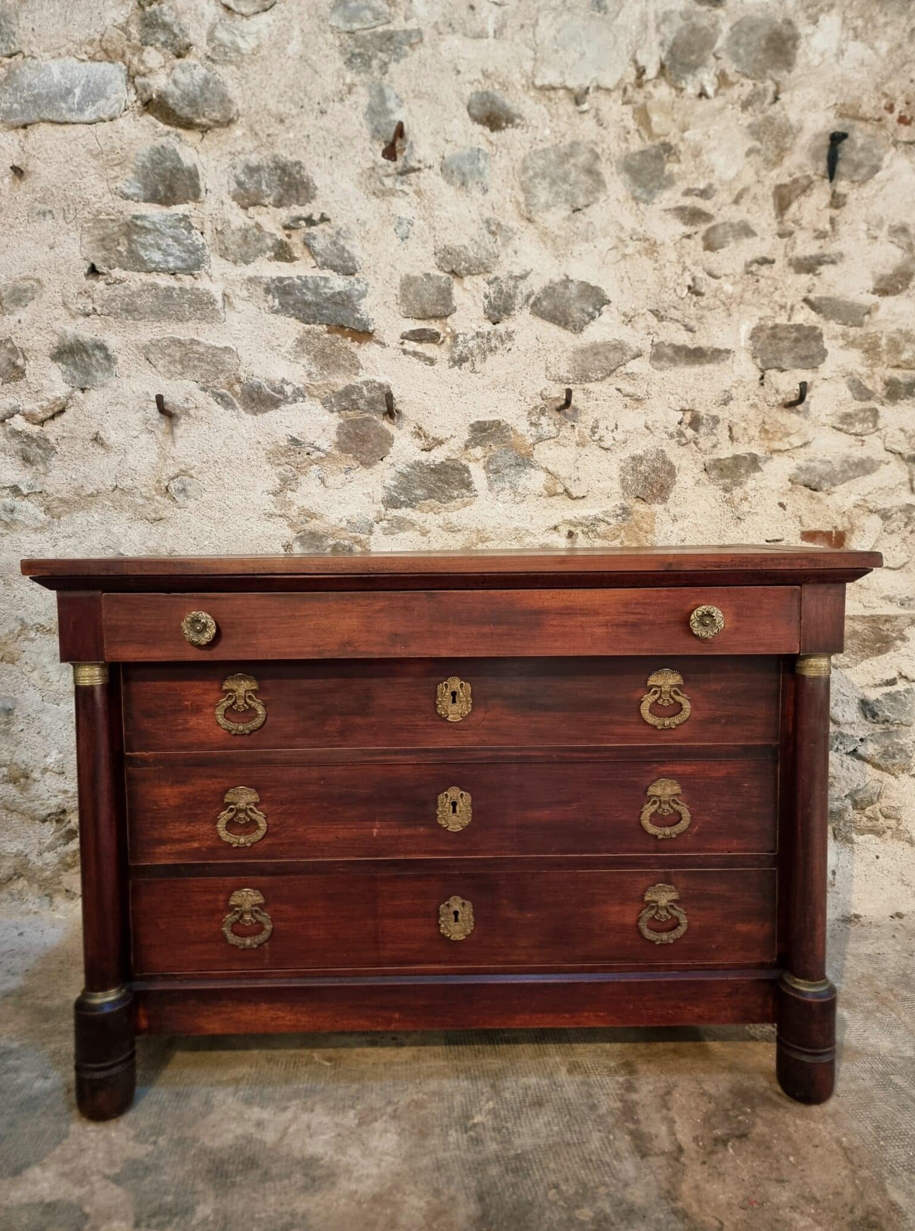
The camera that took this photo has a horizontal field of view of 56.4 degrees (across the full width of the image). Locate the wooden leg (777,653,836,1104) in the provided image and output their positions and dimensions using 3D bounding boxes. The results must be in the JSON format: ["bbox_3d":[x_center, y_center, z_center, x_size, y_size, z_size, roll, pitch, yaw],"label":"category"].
[{"bbox_3d":[0.565,0.422,1.376,0.089,0.731,0.089,-1,4,-1],"label":"wooden leg"}]

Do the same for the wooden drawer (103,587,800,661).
[{"bbox_3d":[-0.007,-0.002,1.501,1.062,0.104,0.407,-1,4,-1],"label":"wooden drawer"}]

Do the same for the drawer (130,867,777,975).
[{"bbox_3d":[-0.005,0.503,1.610,1.086,0.164,0.357,-1,4,-1],"label":"drawer"}]

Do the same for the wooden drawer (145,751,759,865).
[{"bbox_3d":[-0.006,0.312,1.595,1.086,0.168,0.357,-1,4,-1],"label":"wooden drawer"}]

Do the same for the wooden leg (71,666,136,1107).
[{"bbox_3d":[-0.564,0.433,1.350,0.089,0.731,0.089,-1,4,-1],"label":"wooden leg"}]

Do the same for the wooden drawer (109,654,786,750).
[{"bbox_3d":[-0.008,0.131,1.581,1.086,0.157,0.357,-1,4,-1],"label":"wooden drawer"}]

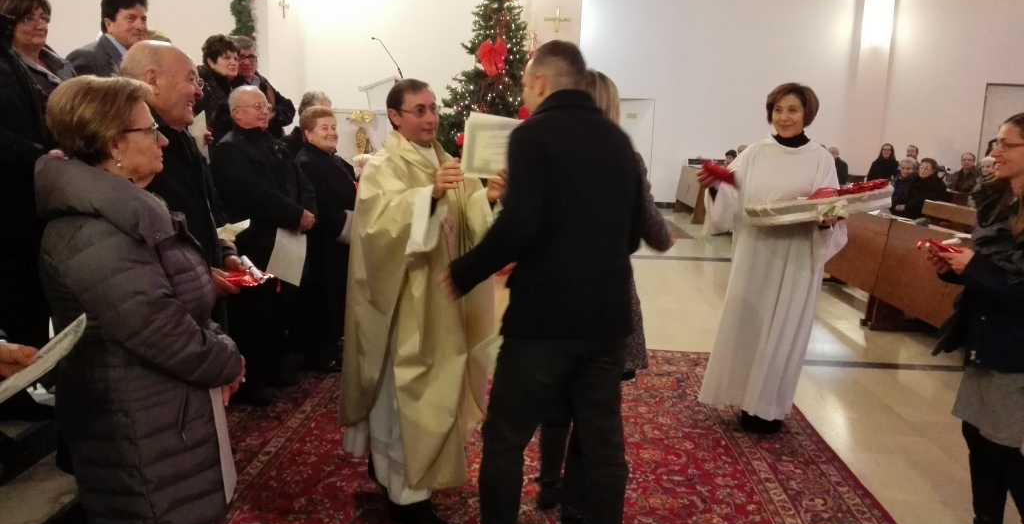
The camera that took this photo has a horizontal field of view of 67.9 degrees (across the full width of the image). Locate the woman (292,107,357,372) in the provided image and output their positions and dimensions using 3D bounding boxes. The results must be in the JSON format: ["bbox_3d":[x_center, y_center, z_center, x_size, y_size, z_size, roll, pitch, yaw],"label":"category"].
[{"bbox_3d":[-1.123,-0.132,4.546,0.370,1.560,0.490,10,13,40],"label":"woman"}]

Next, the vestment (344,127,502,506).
[{"bbox_3d":[-0.356,0.190,2.839,0.540,1.310,0.660,8,12,30],"label":"vestment"}]

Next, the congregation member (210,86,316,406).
[{"bbox_3d":[-1.259,-0.068,3.905,0.440,1.630,0.560,4,10,11],"label":"congregation member"}]

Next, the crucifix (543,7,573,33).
[{"bbox_3d":[0.774,-4.137,12.972,0.480,0.460,0.040,2,10,0],"label":"crucifix"}]

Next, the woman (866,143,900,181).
[{"bbox_3d":[5.535,-1.073,11.460,0.720,1.360,0.520,-7,13,-41],"label":"woman"}]

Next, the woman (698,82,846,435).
[{"bbox_3d":[1.294,-0.003,3.740,0.700,1.690,0.520,6,11,23],"label":"woman"}]

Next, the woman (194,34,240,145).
[{"bbox_3d":[-1.619,-0.402,4.152,0.380,1.580,0.500,6,11,24],"label":"woman"}]

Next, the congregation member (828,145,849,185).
[{"bbox_3d":[5.088,-1.197,12.253,0.720,1.300,0.500,-2,11,-22],"label":"congregation member"}]

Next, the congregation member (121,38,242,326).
[{"bbox_3d":[-1.046,0.177,2.394,0.480,1.690,0.540,-1,10,-13],"label":"congregation member"}]

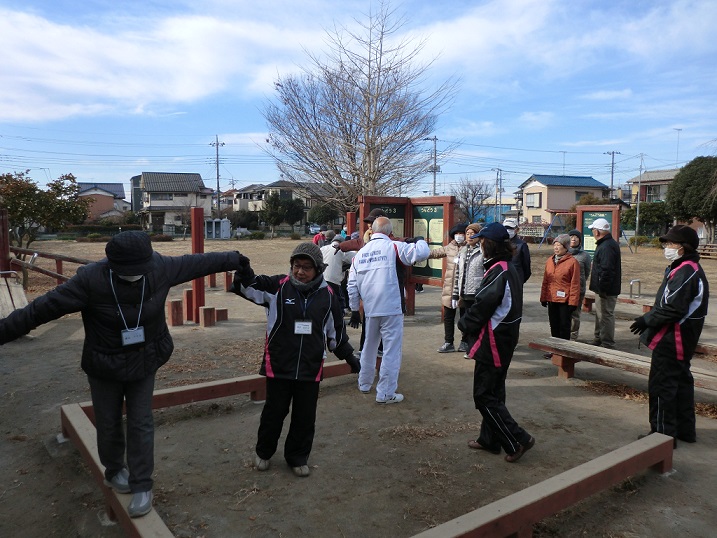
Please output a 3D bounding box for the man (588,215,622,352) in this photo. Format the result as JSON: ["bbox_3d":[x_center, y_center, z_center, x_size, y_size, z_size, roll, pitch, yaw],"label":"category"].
[{"bbox_3d":[3.227,0.177,7.274,0.380,1.670,0.500,3,5,37],"label":"man"}]

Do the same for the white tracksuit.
[{"bbox_3d":[0.263,0.391,5.080,0.700,1.480,0.450,2,5,25],"label":"white tracksuit"}]

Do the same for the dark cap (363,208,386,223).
[{"bbox_3d":[0.176,-0.550,5.800,0.260,0.150,0.200,-3,5,-30],"label":"dark cap"}]

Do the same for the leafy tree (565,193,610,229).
[{"bbox_3d":[20.063,-4.512,49.000,4.100,4.200,3.600,2,5,22],"label":"leafy tree"}]

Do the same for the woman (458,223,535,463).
[{"bbox_3d":[0.953,0.480,3.805,0.540,1.580,0.500,2,5,27],"label":"woman"}]

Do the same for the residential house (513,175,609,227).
[{"bbox_3d":[22.299,-6.640,61.787,8.300,7.200,5.600,-2,5,-21],"label":"residential house"}]

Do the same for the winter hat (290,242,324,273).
[{"bbox_3d":[-0.323,-0.066,3.507,0.210,0.200,0.250,7,10,23],"label":"winter hat"}]

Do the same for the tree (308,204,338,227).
[{"bbox_3d":[-4.864,-6.397,75.734,4.200,4.650,4.200,0,4,0],"label":"tree"}]

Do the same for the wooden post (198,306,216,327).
[{"bbox_3d":[-2.393,0.757,8.852,0.180,0.280,0.180,-3,5,-38],"label":"wooden post"}]

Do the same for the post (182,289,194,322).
[{"bbox_3d":[-2.755,0.590,9.200,0.180,0.500,0.180,-4,6,-39],"label":"post"}]

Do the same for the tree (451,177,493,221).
[{"bbox_3d":[10.091,-5.339,49.729,3.700,5.600,3.600,0,5,0],"label":"tree"}]

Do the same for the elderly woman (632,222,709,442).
[{"bbox_3d":[2.223,0.472,3.976,0.480,1.570,0.500,0,4,0],"label":"elderly woman"}]

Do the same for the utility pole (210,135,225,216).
[{"bbox_3d":[-16.988,-10.218,67.385,1.700,12.400,0.600,-1,5,-17],"label":"utility pole"}]

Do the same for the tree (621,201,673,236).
[{"bbox_3d":[24.202,-4.034,47.000,4.400,3.500,3.800,2,5,27],"label":"tree"}]

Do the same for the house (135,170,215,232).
[{"bbox_3d":[-23.739,-8.390,72.554,9.000,7.900,7.800,-2,5,-22],"label":"house"}]

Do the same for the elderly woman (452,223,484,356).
[{"bbox_3d":[1.309,0.265,6.595,0.500,1.570,0.340,2,5,25],"label":"elderly woman"}]

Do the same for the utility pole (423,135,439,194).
[{"bbox_3d":[8.353,-9.326,64.000,1.800,11.800,0.800,0,4,0],"label":"utility pole"}]

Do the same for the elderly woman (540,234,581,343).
[{"bbox_3d":[2.443,0.319,6.711,0.500,1.470,0.340,4,6,43],"label":"elderly woman"}]

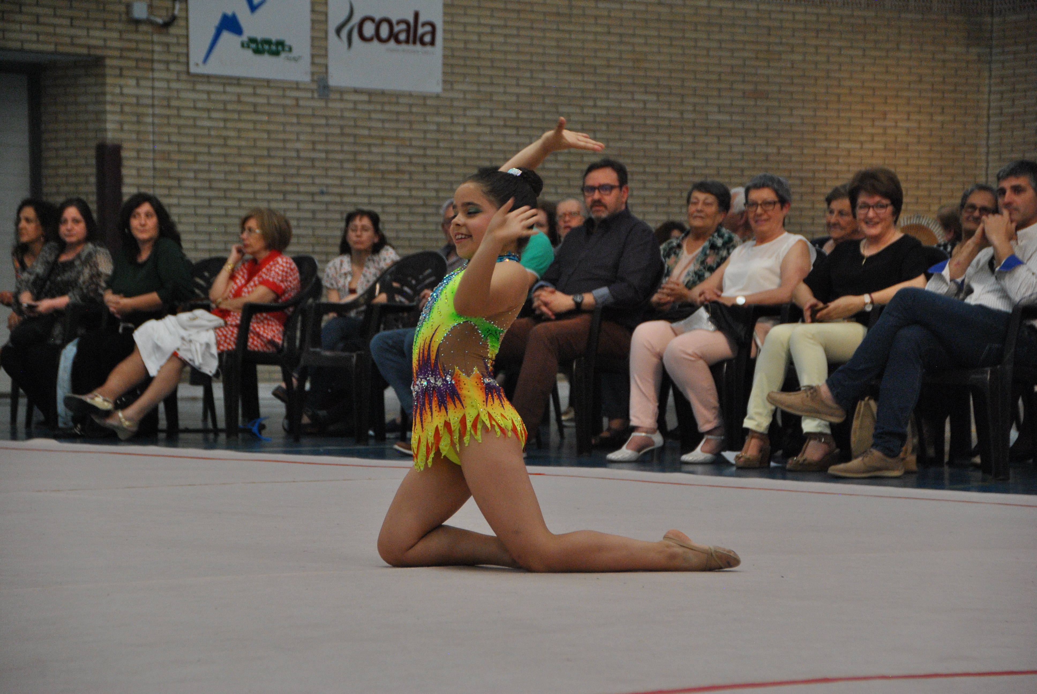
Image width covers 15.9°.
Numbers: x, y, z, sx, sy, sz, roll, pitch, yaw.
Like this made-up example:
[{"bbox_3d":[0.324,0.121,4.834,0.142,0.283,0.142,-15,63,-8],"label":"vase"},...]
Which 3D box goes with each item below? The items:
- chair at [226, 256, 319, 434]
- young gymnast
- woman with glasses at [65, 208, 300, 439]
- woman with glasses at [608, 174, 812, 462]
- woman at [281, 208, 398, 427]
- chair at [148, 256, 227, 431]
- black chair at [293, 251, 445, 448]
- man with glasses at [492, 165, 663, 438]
[{"bbox_3d":[-1.330,-0.004,17.980,0.550,0.870,0.560,0,1,-40],"label":"chair"},{"bbox_3d":[0.096,-0.001,8.900,0.820,1.060,0.420,0,1,-16],"label":"young gymnast"},{"bbox_3d":[-1.620,-0.120,17.790,1.030,1.100,0.500,0,1,-31],"label":"woman with glasses"},{"bbox_3d":[0.847,-0.117,15.480,0.800,1.170,0.520,0,1,-41],"label":"woman with glasses"},{"bbox_3d":[-0.957,-0.168,19.850,0.500,1.170,0.750,1,1,37],"label":"woman"},{"bbox_3d":[-1.800,-0.010,18.250,0.550,0.870,0.560,0,1,-40],"label":"chair"},{"bbox_3d":[-0.690,0.000,17.470,0.550,0.880,0.560,0,1,-40],"label":"black chair"},{"bbox_3d":[0.200,-0.171,16.030,0.850,1.260,0.550,0,1,-41],"label":"man with glasses"}]

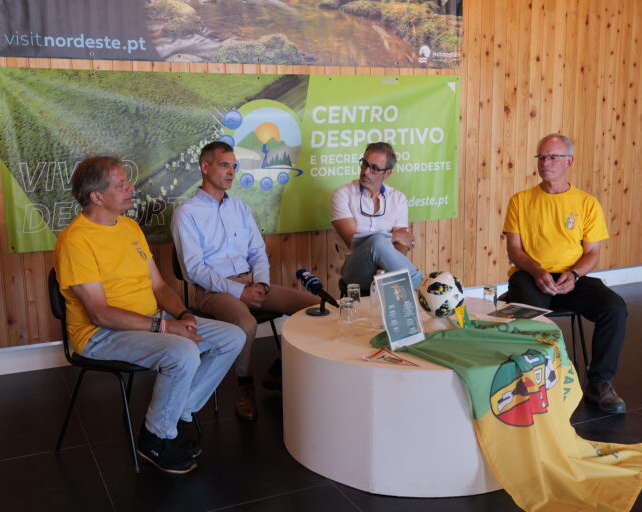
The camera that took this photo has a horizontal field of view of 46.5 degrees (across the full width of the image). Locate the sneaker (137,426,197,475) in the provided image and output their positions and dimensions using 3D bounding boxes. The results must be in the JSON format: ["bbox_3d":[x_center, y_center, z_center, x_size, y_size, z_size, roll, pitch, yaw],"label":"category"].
[{"bbox_3d":[-0.654,0.789,3.128,0.305,0.125,0.110,8,13,42],"label":"sneaker"}]

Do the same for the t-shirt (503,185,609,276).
[{"bbox_3d":[1.205,-0.125,3.820,0.520,0.500,0.300,4,11,26],"label":"t-shirt"}]

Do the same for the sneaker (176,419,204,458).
[{"bbox_3d":[-0.609,0.771,3.201,0.300,0.118,0.108,9,14,44],"label":"sneaker"}]

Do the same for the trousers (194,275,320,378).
[{"bbox_3d":[-0.320,0.321,3.726,0.600,0.500,0.620,-11,14,-44],"label":"trousers"}]

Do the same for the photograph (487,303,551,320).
[{"bbox_3d":[0.937,0.265,3.507,0.213,0.006,0.279,8,14,41],"label":"photograph"}]

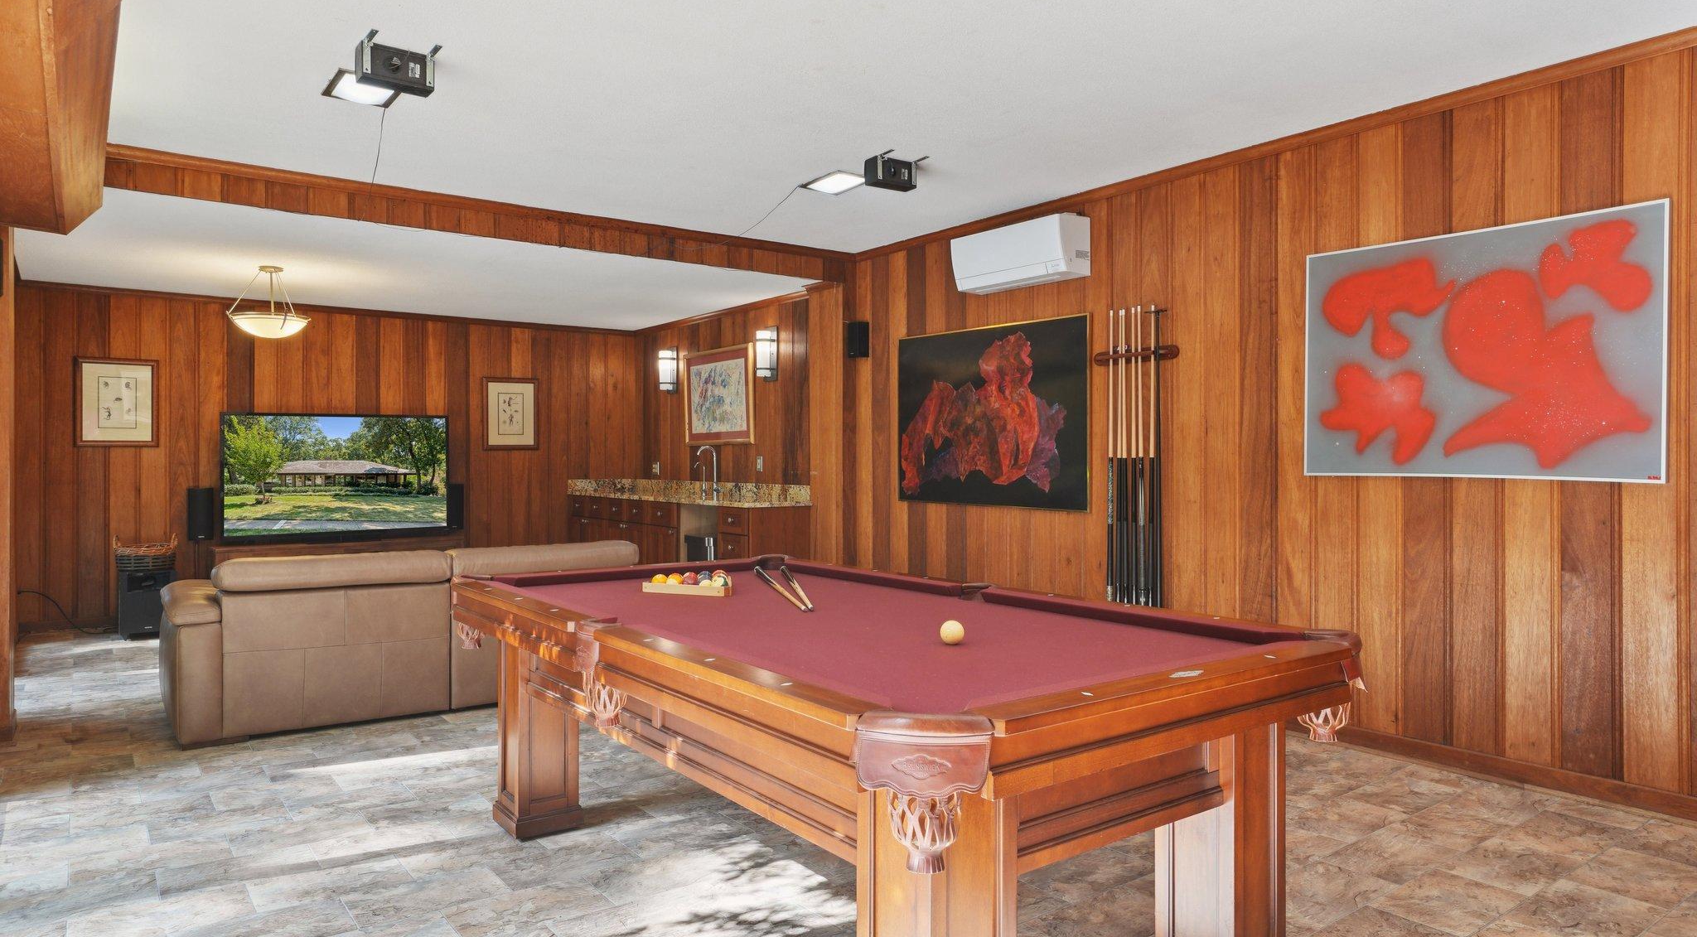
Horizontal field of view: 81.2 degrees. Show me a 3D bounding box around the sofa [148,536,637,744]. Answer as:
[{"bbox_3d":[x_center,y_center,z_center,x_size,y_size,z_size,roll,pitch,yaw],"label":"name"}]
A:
[{"bbox_3d":[-2.202,0.785,5.194,2.270,0.785,1.020,0,0,-38],"label":"sofa"}]

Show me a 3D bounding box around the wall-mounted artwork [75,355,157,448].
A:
[{"bbox_3d":[-5.388,-0.484,7.301,0.500,0.660,0.030,0,0,-36],"label":"wall-mounted artwork"}]

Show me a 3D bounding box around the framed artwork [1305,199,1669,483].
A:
[{"bbox_3d":[2.372,-0.437,3.815,0.035,0.957,1.240,0,0,-38],"label":"framed artwork"}]

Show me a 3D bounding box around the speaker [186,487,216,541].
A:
[{"bbox_3d":[-4.611,0.329,7.055,0.160,0.370,0.170,-1,1,-38],"label":"speaker"}]

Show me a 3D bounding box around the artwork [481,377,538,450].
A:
[{"bbox_3d":[-3.046,-0.495,8.946,0.497,0.660,0.030,0,0,-36],"label":"artwork"}]

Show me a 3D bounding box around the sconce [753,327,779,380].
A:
[{"bbox_3d":[-0.629,-0.862,7.494,0.115,0.414,0.180,-1,1,-38],"label":"sconce"}]

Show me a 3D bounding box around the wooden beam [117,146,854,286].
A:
[{"bbox_3d":[-1.636,-1.331,5.562,4.100,0.200,0.140,-1,1,-38],"label":"wooden beam"}]

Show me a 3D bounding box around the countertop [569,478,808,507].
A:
[{"bbox_3d":[-1.389,0.196,8.167,0.650,0.145,3.170,0,0,-38],"label":"countertop"}]

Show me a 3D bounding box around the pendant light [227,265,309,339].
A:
[{"bbox_3d":[-3.597,-1.037,6.197,0.455,0.435,0.455,-1,1,-38],"label":"pendant light"}]

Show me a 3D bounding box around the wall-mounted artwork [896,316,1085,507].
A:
[{"bbox_3d":[0.801,-0.303,5.826,0.035,1.060,1.540,0,0,-38],"label":"wall-mounted artwork"}]

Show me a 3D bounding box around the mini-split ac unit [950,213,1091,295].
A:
[{"bbox_3d":[0.929,-1.159,5.410,0.235,0.300,0.800,-1,1,-38],"label":"mini-split ac unit"}]

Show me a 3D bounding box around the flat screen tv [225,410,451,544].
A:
[{"bbox_3d":[-3.884,0.059,7.589,1.570,0.925,0.080,-1,1,-38],"label":"flat screen tv"}]

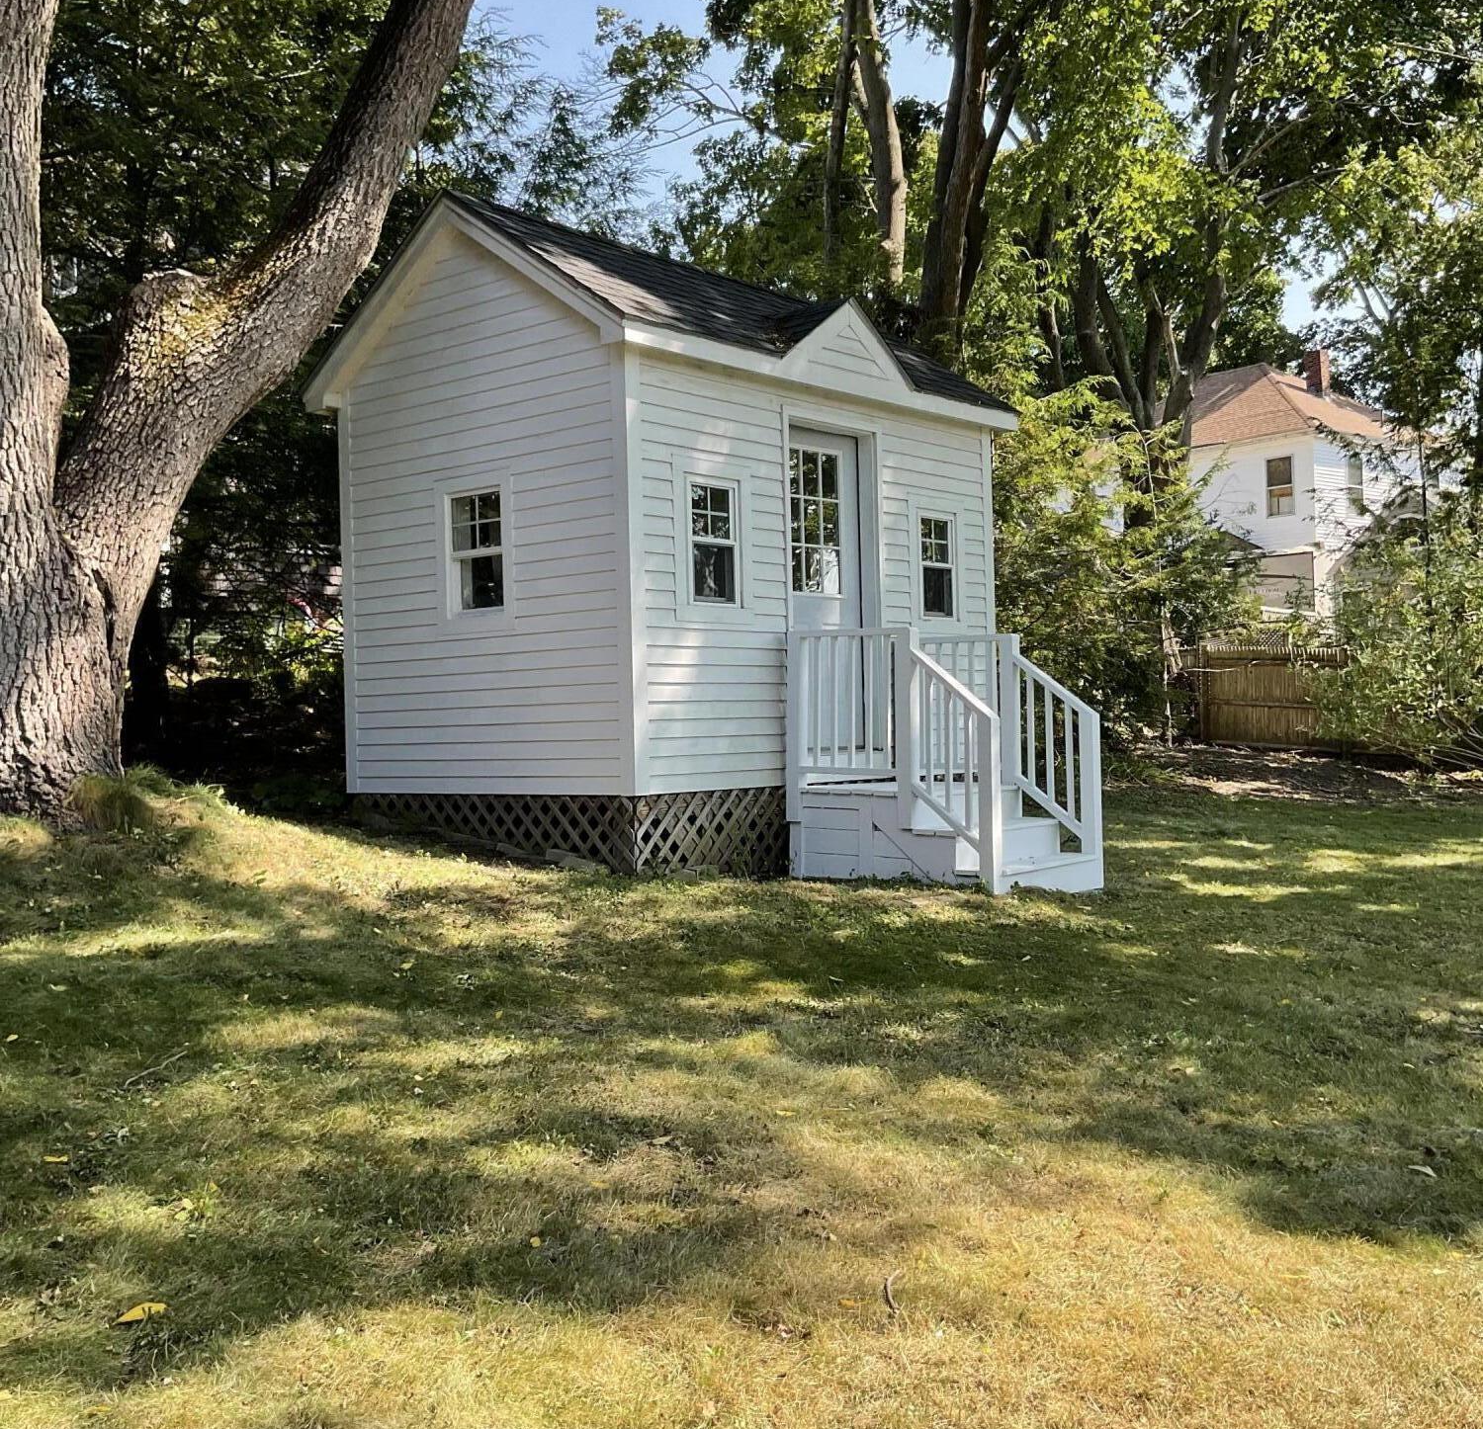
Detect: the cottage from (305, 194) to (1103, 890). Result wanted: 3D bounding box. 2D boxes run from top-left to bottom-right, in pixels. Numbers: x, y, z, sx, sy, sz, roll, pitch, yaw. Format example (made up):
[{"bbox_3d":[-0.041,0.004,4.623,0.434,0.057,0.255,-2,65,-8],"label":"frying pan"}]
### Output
[{"bbox_3d":[0.094,-0.989,10.503,3.972,4.054,3.902,-2,-1,40],"label":"cottage"}]

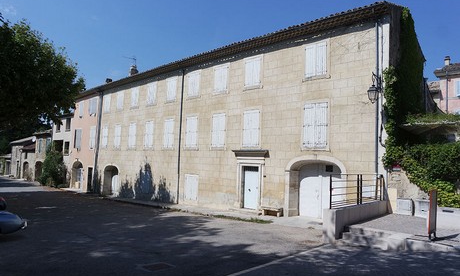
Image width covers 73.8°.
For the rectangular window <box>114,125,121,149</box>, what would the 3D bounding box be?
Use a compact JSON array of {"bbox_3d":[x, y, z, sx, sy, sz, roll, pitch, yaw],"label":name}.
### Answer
[{"bbox_3d":[-9.645,-0.074,26.505,1.225,1.938,0.120,-2,-6,43],"label":"rectangular window"}]

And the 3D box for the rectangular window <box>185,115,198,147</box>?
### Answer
[{"bbox_3d":[-2.406,-0.355,19.676,1.187,1.975,0.140,-2,-6,43],"label":"rectangular window"}]

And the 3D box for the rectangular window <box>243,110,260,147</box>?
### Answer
[{"bbox_3d":[1.150,-0.519,16.665,1.118,1.989,0.150,-2,-5,42],"label":"rectangular window"}]

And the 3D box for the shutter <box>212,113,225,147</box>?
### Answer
[{"bbox_3d":[-0.596,-0.398,17.653,1.037,1.963,0.180,-2,-5,42],"label":"shutter"}]

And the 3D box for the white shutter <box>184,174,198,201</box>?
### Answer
[{"bbox_3d":[-2.355,3.081,18.865,1.225,1.500,0.120,-2,-5,42],"label":"white shutter"}]

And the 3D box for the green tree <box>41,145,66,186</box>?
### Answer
[{"bbox_3d":[-18.321,2.955,31.805,2.300,4.153,2.300,-2,-5,42],"label":"green tree"}]

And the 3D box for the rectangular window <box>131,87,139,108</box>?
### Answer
[{"bbox_3d":[-7.780,-3.316,25.109,1.092,1.534,0.100,-2,-5,42],"label":"rectangular window"}]

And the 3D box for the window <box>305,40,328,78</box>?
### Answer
[{"bbox_3d":[4.003,-3.637,14.362,1.092,1.534,0.150,-2,-5,42],"label":"window"}]

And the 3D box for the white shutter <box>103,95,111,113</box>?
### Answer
[{"bbox_3d":[-11.255,-3.101,28.364,1.225,1.650,0.140,-2,-6,43],"label":"white shutter"}]

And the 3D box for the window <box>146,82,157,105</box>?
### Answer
[{"bbox_3d":[-5.994,-3.367,23.480,1.118,1.586,0.150,-2,-5,42],"label":"window"}]

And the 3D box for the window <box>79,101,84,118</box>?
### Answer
[{"bbox_3d":[-15.656,-3.042,32.288,0.975,1.534,0.100,-2,-5,42],"label":"window"}]

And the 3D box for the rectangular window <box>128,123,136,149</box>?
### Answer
[{"bbox_3d":[-7.931,-0.243,24.945,1.092,1.976,0.150,-2,-5,42],"label":"rectangular window"}]

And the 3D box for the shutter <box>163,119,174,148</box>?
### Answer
[{"bbox_3d":[-4.101,-0.281,20.846,1.075,1.962,0.180,-2,-5,42],"label":"shutter"}]

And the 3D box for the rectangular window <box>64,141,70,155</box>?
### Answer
[{"bbox_3d":[-17.397,1.168,32.869,1.270,1.460,0.200,-2,-5,42],"label":"rectangular window"}]

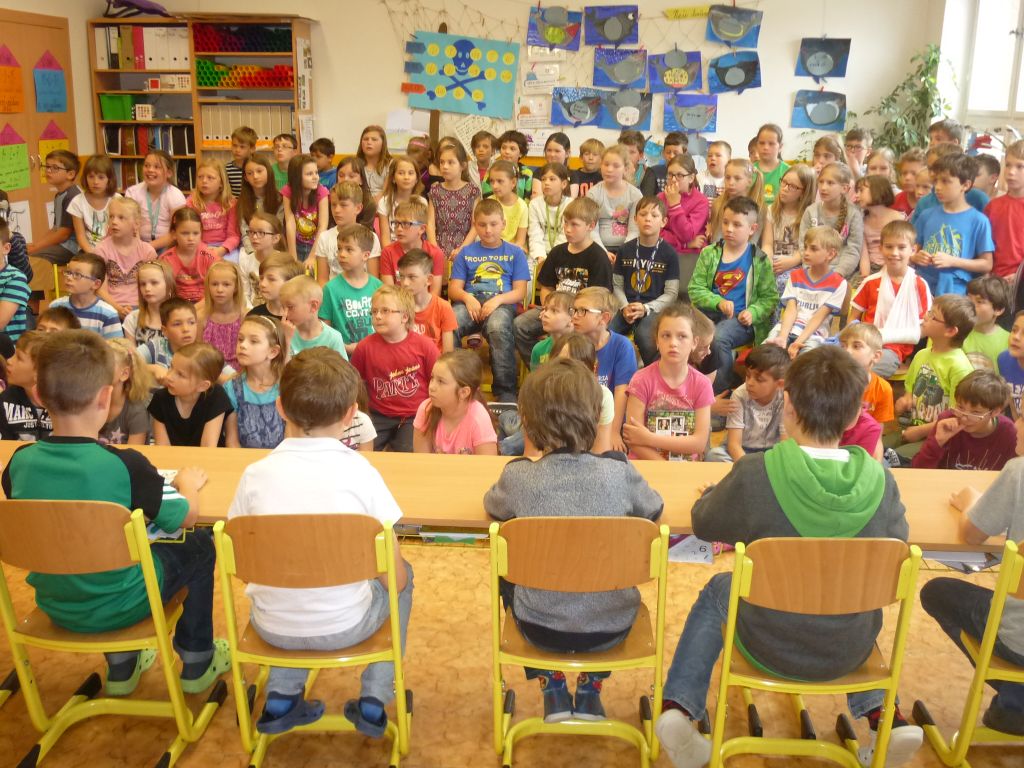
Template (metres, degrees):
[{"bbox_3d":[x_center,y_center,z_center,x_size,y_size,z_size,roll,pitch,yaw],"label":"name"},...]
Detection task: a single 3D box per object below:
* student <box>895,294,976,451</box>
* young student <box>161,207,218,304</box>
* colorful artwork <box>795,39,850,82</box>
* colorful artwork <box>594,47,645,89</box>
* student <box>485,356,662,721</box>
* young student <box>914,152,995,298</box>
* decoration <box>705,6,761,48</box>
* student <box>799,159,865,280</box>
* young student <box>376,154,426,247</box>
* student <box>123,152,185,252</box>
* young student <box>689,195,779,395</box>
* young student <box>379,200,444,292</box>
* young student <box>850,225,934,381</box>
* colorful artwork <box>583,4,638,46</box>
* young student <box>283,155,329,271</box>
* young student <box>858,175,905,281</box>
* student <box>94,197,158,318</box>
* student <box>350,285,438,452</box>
[{"bbox_3d":[1.930,-0.029,4.608,0.550,0.774,0.620,13,20,35],"label":"student"},{"bbox_3d":[-1.600,-0.322,4.867,0.370,1.089,0.600,1,16,0],"label":"young student"},{"bbox_3d":[2.449,-2.552,7.700,0.410,0.310,0.030,2,13,3],"label":"colorful artwork"},{"bbox_3d":[0.857,-2.515,7.766,0.420,0.310,0.020,3,16,1],"label":"colorful artwork"},{"bbox_3d":[0.162,0.372,2.569,0.440,1.040,0.550,1,16,0],"label":"student"},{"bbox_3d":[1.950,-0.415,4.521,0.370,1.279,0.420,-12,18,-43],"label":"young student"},{"bbox_3d":[1.779,-2.860,7.820,0.420,0.300,0.020,6,16,-2],"label":"decoration"},{"bbox_3d":[1.678,-0.650,5.310,0.400,1.081,0.540,9,16,31],"label":"student"},{"bbox_3d":[-0.680,-0.806,5.790,0.380,1.081,0.520,3,14,8],"label":"young student"},{"bbox_3d":[-2.178,-0.840,6.016,0.420,1.100,0.600,-2,17,-11],"label":"student"},{"bbox_3d":[1.067,-0.301,4.750,0.440,1.120,0.600,7,17,21],"label":"young student"},{"bbox_3d":[-0.491,-0.374,4.916,0.410,1.130,0.620,3,17,7],"label":"young student"},{"bbox_3d":[1.669,-0.162,4.423,0.440,1.123,0.640,5,16,13],"label":"young student"},{"bbox_3d":[0.785,-2.832,7.700,0.420,0.300,0.030,2,13,3],"label":"colorful artwork"},{"bbox_3d":[-1.229,-0.803,5.898,0.380,1.120,0.600,-4,17,-16],"label":"young student"},{"bbox_3d":[2.001,-0.625,5.425,0.400,1.000,0.580,14,20,40],"label":"young student"},{"bbox_3d":[-1.944,-0.354,4.882,0.400,1.131,0.620,4,16,11],"label":"student"},{"bbox_3d":[-0.516,-0.033,4.287,0.420,0.830,0.580,1,16,2],"label":"student"}]

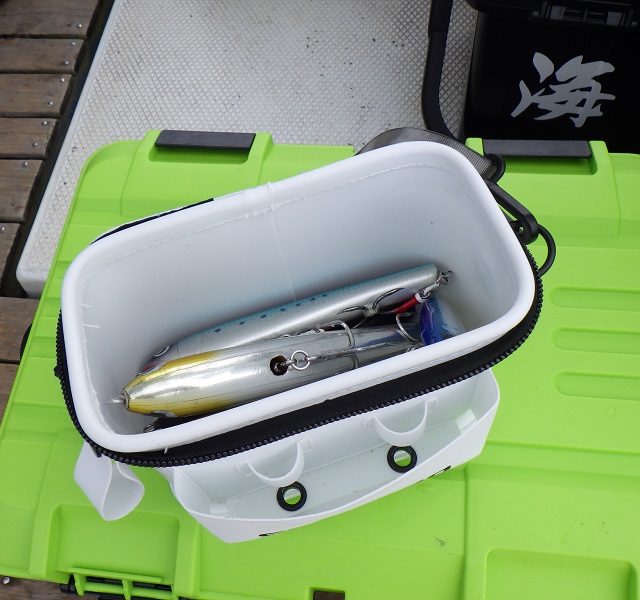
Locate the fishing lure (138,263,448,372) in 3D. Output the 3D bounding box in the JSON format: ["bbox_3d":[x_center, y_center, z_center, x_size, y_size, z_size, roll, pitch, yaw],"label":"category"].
[{"bbox_3d":[-0.012,0.011,0.410,0.212,0.025,0.027,-17,107,-14],"label":"fishing lure"}]

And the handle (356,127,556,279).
[{"bbox_3d":[0.079,-0.061,0.386,0.130,0.042,0.052,39,72,19],"label":"handle"}]

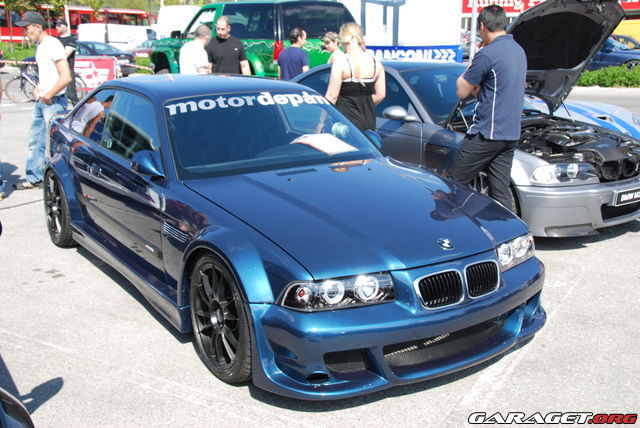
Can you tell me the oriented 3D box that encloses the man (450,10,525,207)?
[{"bbox_3d":[1.156,-0.495,4.995,0.460,1.830,0.480,11,17,36],"label":"man"}]

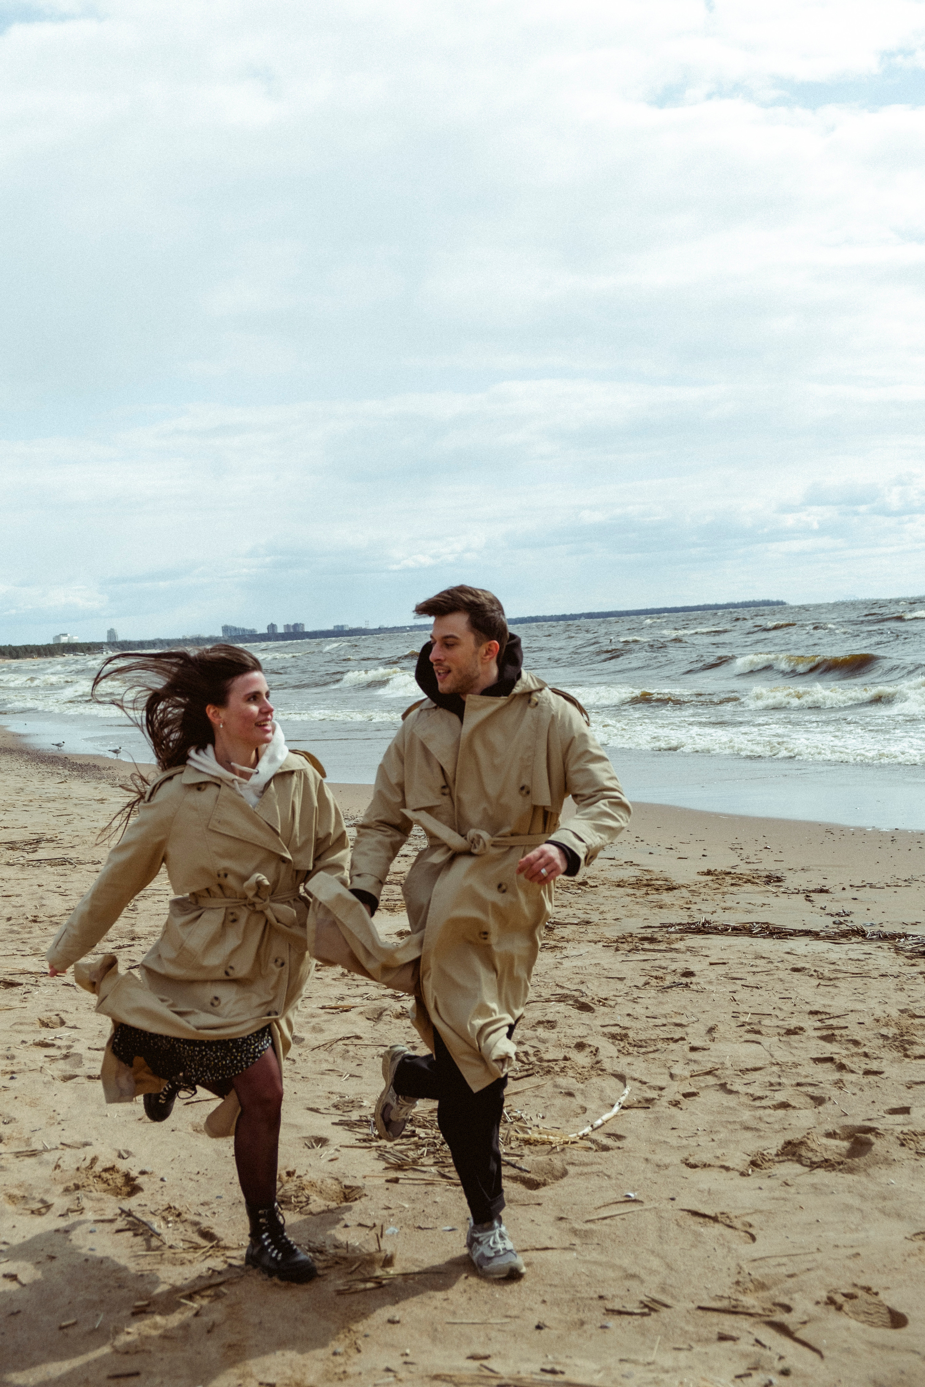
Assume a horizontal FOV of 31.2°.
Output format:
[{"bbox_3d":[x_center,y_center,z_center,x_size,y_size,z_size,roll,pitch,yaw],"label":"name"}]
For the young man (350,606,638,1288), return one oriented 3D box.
[{"bbox_3d":[0.068,0.582,4.300,0.710,1.725,0.720,-4,2,-4],"label":"young man"}]

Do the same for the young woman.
[{"bbox_3d":[-0.688,0.684,4.380,0.740,1.615,0.740,-5,2,-20],"label":"young woman"}]

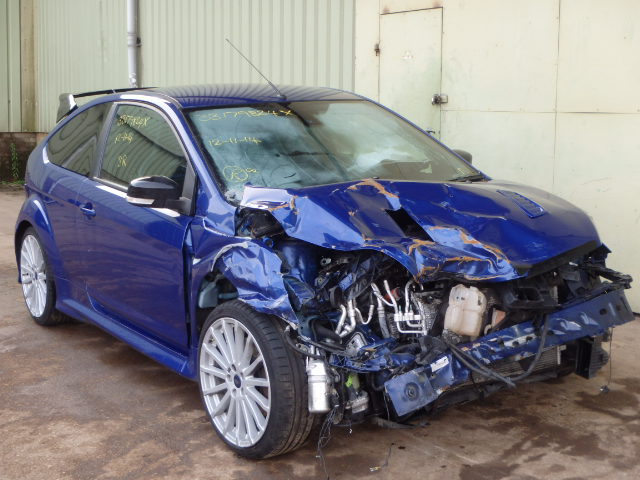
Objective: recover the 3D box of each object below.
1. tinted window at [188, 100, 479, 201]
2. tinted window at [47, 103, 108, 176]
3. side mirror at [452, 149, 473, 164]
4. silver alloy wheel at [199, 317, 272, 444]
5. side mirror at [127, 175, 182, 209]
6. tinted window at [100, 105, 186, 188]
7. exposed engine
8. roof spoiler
[{"bbox_3d":[0.039,-0.480,4.400,1.460,0.100,0.910,-8,38,-33],"label":"tinted window"},{"bbox_3d":[-1.339,-0.594,5.179,0.060,0.420,0.960,26,-6,-30],"label":"tinted window"},{"bbox_3d":[0.740,-0.424,4.959,0.235,0.145,0.125,-8,12,-33],"label":"side mirror"},{"bbox_3d":[-0.265,0.548,3.601,0.200,0.515,0.515,-9,12,-37],"label":"silver alloy wheel"},{"bbox_3d":[-0.722,-0.213,3.993,0.235,0.145,0.125,-8,12,-33],"label":"side mirror"},{"bbox_3d":[-0.827,-0.442,4.397,0.060,0.440,1.120,27,-8,-34],"label":"tinted window"},{"bbox_3d":[0.539,0.272,3.799,1.420,0.620,0.820,-8,12,-33],"label":"exposed engine"},{"bbox_3d":[-1.201,-0.936,6.180,1.100,0.210,0.420,-8,12,-33],"label":"roof spoiler"}]

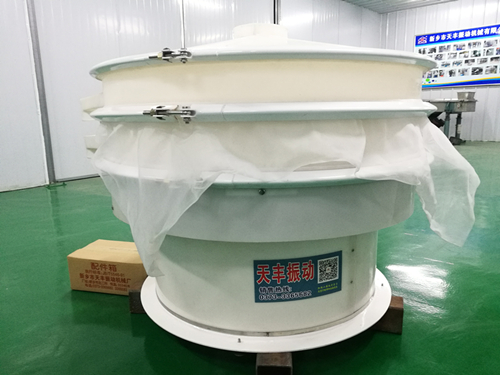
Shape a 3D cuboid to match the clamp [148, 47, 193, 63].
[{"bbox_3d":[-0.172,-0.286,0.837,0.103,0.032,0.036,3,12,22],"label":"clamp"}]

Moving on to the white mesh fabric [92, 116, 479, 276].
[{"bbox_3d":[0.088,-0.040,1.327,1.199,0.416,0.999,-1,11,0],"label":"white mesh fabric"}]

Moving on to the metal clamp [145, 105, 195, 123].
[{"bbox_3d":[-0.178,-0.164,0.864,0.128,0.039,0.039,4,12,23],"label":"metal clamp"}]

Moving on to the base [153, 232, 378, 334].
[{"bbox_3d":[0.051,0.186,1.459,0.802,0.319,0.802,-1,11,0],"label":"base"}]

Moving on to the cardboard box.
[{"bbox_3d":[-0.558,0.346,1.718,0.366,0.148,0.233,2,12,14],"label":"cardboard box"}]

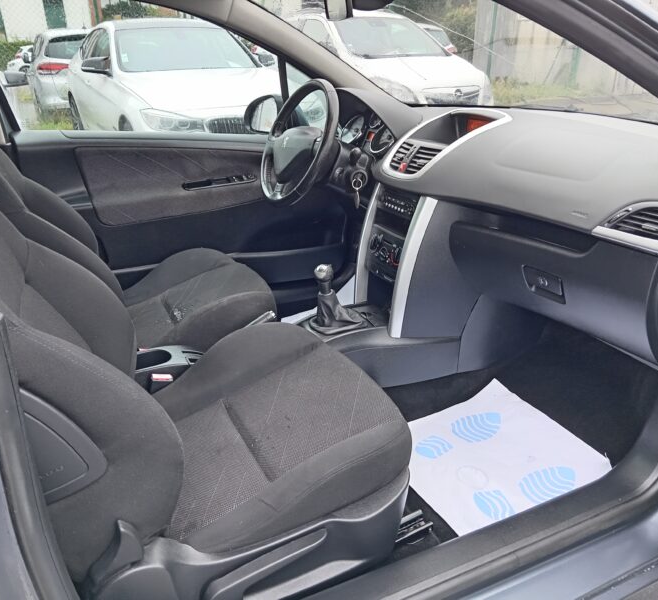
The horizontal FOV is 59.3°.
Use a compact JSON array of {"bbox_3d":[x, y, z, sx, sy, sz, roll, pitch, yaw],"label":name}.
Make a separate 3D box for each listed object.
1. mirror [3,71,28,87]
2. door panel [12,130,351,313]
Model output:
[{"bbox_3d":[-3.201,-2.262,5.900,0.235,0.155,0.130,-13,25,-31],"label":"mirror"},{"bbox_3d":[-0.403,-0.286,1.982,1.120,0.610,0.130,-9,23,-24],"label":"door panel"}]

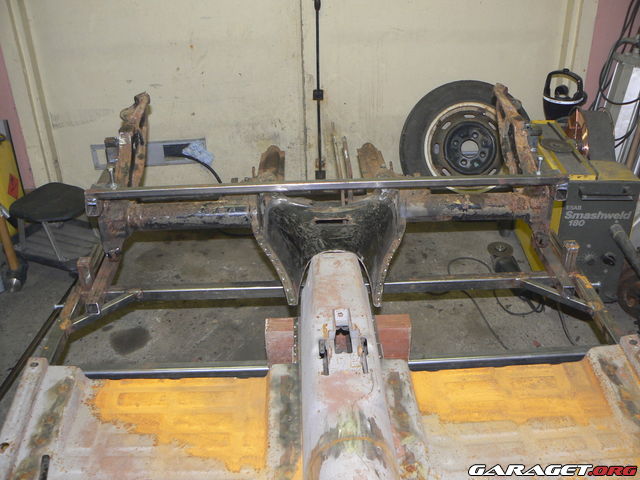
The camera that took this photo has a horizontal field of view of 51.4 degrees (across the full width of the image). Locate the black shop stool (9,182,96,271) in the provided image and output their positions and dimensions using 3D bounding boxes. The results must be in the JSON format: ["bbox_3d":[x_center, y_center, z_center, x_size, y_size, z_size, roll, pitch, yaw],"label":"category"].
[{"bbox_3d":[-1.068,-0.037,2.765,0.370,0.330,0.290,16,32,29],"label":"black shop stool"}]

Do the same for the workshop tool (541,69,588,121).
[{"bbox_3d":[1.084,-0.634,2.950,0.195,0.240,0.160,6,29,13],"label":"workshop tool"}]

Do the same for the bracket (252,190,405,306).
[{"bbox_3d":[0.023,0.018,1.580,0.385,0.150,0.320,-2,28,-1],"label":"bracket"}]

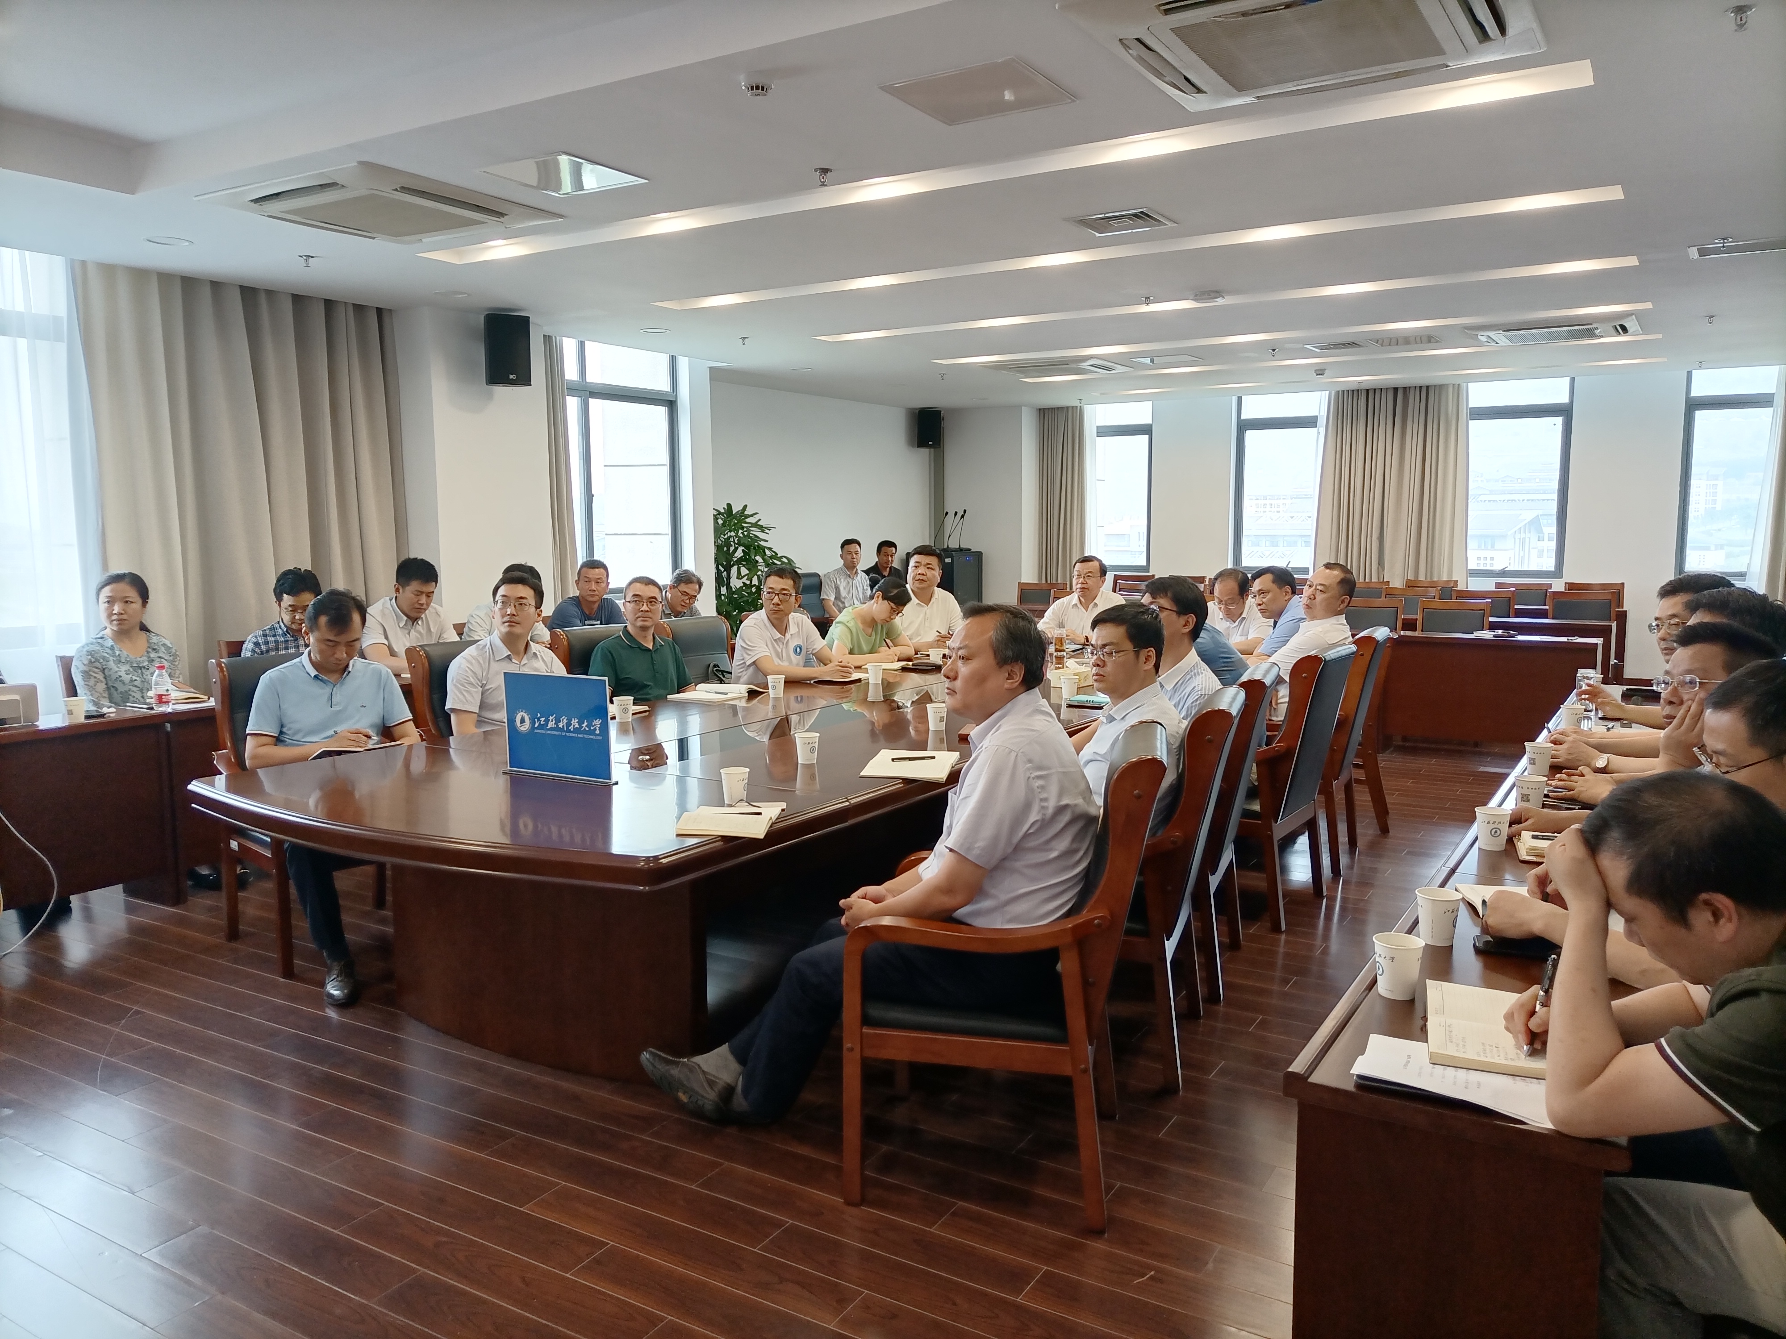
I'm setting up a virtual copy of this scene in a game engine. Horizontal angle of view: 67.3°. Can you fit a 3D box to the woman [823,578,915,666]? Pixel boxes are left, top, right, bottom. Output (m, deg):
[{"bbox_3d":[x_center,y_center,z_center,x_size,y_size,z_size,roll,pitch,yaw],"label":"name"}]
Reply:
[{"bbox_3d":[-0.076,0.088,7.349,0.820,1.180,0.500,4,7,35],"label":"woman"}]

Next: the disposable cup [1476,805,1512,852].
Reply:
[{"bbox_3d":[1.313,0.350,2.934,0.073,0.084,0.073,3,7,31],"label":"disposable cup"}]

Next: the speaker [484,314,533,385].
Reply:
[{"bbox_3d":[-2.302,-1.868,7.899,0.280,0.415,0.250,-4,15,-33],"label":"speaker"}]

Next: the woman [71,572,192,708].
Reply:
[{"bbox_3d":[-2.998,0.255,5.347,0.500,1.265,0.750,-5,8,-41],"label":"woman"}]

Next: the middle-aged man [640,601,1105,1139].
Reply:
[{"bbox_3d":[-0.066,0.482,3.083,1.080,1.270,0.540,1,6,14],"label":"middle-aged man"}]

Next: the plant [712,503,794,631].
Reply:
[{"bbox_3d":[-1.409,-0.589,11.441,1.000,1.670,1.000,3,7,31],"label":"plant"}]

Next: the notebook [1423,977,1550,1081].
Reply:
[{"bbox_3d":[0.842,0.490,1.826,0.210,0.020,0.296,2,7,24],"label":"notebook"}]

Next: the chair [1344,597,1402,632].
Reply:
[{"bbox_3d":[3.249,-0.008,9.339,0.460,0.920,0.520,3,7,31],"label":"chair"}]

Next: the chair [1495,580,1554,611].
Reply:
[{"bbox_3d":[5.417,-0.259,11.631,0.460,0.920,0.520,3,7,31],"label":"chair"}]

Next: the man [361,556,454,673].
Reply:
[{"bbox_3d":[-2.272,0.116,6.493,0.800,1.320,0.520,5,8,42],"label":"man"}]

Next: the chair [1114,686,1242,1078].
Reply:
[{"bbox_3d":[0.606,0.566,3.737,0.660,0.990,0.580,2,7,18],"label":"chair"}]

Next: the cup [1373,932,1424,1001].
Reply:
[{"bbox_3d":[0.745,0.442,1.979,0.075,0.084,0.075,4,7,32],"label":"cup"}]

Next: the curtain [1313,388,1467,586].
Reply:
[{"bbox_3d":[4.689,-1.291,12.670,1.319,2.686,0.200,4,7,32],"label":"curtain"}]

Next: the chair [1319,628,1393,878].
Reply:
[{"bbox_3d":[1.739,0.326,5.786,0.660,0.990,0.580,3,7,26],"label":"chair"}]

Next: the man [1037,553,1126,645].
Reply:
[{"bbox_3d":[1.093,0.000,7.569,0.550,1.270,0.800,3,7,26],"label":"man"}]

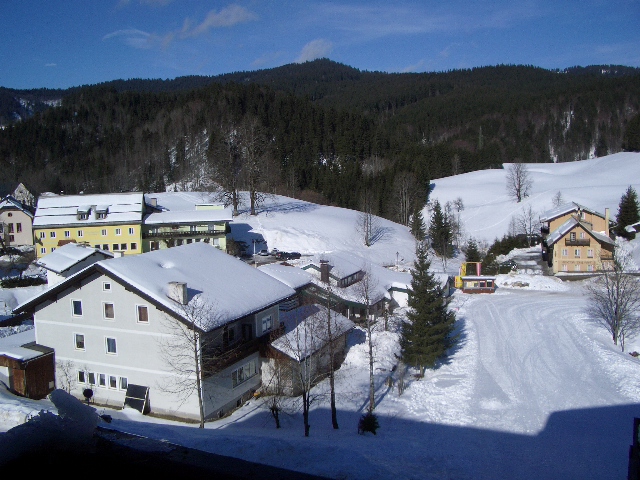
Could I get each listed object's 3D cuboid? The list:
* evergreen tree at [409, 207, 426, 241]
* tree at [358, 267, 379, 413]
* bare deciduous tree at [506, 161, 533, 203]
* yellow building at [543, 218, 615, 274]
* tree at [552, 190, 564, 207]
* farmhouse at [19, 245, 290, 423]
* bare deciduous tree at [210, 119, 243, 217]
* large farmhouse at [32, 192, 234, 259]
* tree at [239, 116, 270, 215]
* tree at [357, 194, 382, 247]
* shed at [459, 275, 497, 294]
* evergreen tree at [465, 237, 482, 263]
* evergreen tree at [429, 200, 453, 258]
[{"bbox_3d":[21.697,-3.561,144.000,3.890,7.790,3.890,-2,7,0],"label":"evergreen tree"},{"bbox_3d":[3.326,6.896,44.382,1.500,10.280,1.500,-2,7,0],"label":"tree"},{"bbox_3d":[60.807,-17.804,197.234,7.500,12.760,7.500,-2,7,0],"label":"bare deciduous tree"},{"bbox_3d":[49.202,0.826,122.900,12.000,9.200,11.500,0,7,17],"label":"yellow building"},{"bbox_3d":[61.069,-10.364,165.692,3.200,5.120,3.200,-2,7,0],"label":"tree"},{"bbox_3d":[-13.413,6.551,54.325,18.850,11.430,13.000,1,7,26],"label":"farmhouse"},{"bbox_3d":[-22.726,-17.092,155.621,7.800,22.960,7.800,-2,7,0],"label":"bare deciduous tree"},{"bbox_3d":[-40.671,-3.919,144.170,41.000,12.800,14.000,-3,7,-7],"label":"large farmhouse"},{"bbox_3d":[-15.850,-17.924,156.584,7.800,23.580,7.800,-2,7,0],"label":"tree"},{"bbox_3d":[10.250,-4.038,134.000,5.220,10.770,5.220,-2,7,0],"label":"tree"},{"bbox_3d":[21.939,6.007,90.191,4.900,2.450,2.700,-1,7,8],"label":"shed"},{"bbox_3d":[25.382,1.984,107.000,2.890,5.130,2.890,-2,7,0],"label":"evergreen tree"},{"bbox_3d":[23.091,-1.916,124.000,4.460,11.310,4.460,-2,7,0],"label":"evergreen tree"}]

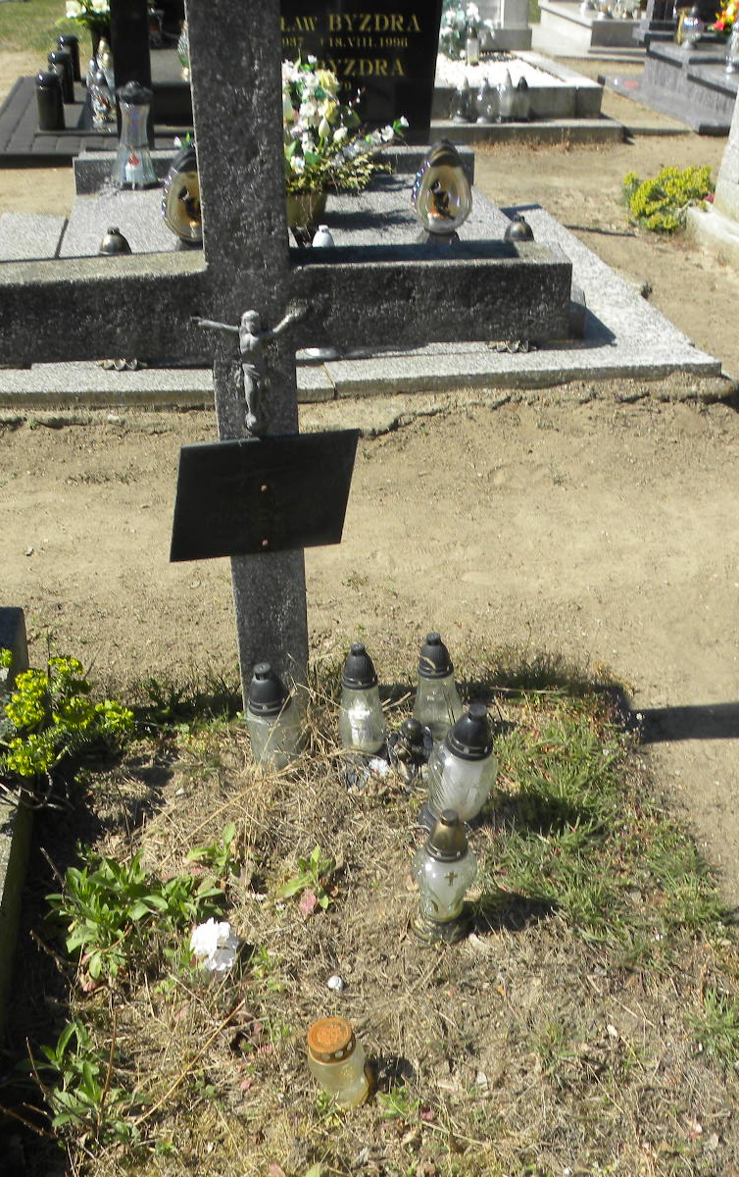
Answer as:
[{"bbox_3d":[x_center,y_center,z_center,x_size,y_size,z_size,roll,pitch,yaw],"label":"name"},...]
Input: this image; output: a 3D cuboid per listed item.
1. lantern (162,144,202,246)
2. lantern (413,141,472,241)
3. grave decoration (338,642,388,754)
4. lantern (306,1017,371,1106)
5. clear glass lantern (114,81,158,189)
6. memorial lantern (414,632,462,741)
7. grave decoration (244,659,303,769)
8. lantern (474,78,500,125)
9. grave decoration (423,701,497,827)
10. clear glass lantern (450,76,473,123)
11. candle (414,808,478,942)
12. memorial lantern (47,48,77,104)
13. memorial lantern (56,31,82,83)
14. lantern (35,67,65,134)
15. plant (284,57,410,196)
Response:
[{"bbox_3d":[-0.694,-1.547,4.620,0.220,0.380,0.180,-3,31,-8],"label":"lantern"},{"bbox_3d":[0.298,-1.611,4.780,0.220,0.380,0.180,-3,31,-8],"label":"lantern"},{"bbox_3d":[-0.015,0.201,2.200,0.095,0.237,0.095,-3,31,-8],"label":"grave decoration"},{"bbox_3d":[-0.047,0.683,1.688,0.075,0.135,0.075,-10,31,6],"label":"lantern"},{"bbox_3d":[-1.004,-1.895,4.944,0.175,0.400,0.175,-5,32,-9],"label":"clear glass lantern"},{"bbox_3d":[0.138,0.200,2.358,0.096,0.245,0.096,-2,32,3],"label":"memorial lantern"},{"bbox_3d":[-0.194,0.247,2.292,0.105,0.230,0.105,-8,32,-6],"label":"grave decoration"},{"bbox_3d":[0.757,-3.124,7.545,0.135,0.255,0.135,-2,31,-8],"label":"lantern"},{"bbox_3d":[0.173,0.323,2.145,0.125,0.266,0.125,15,32,7],"label":"grave decoration"},{"bbox_3d":[0.592,-3.109,7.496,0.130,0.260,0.130,-2,31,-8],"label":"clear glass lantern"},{"bbox_3d":[0.123,0.463,1.903,0.103,0.261,0.103,6,32,5],"label":"candle"},{"bbox_3d":[-2.119,-3.509,8.100,0.175,0.340,0.175,-3,31,-8],"label":"memorial lantern"},{"bbox_3d":[-2.115,-3.740,8.314,0.148,0.305,0.148,-2,31,-8],"label":"memorial lantern"},{"bbox_3d":[-1.827,-2.790,6.755,0.145,0.315,0.145,-2,31,-8],"label":"lantern"},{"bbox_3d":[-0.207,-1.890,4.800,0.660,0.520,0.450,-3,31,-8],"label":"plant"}]

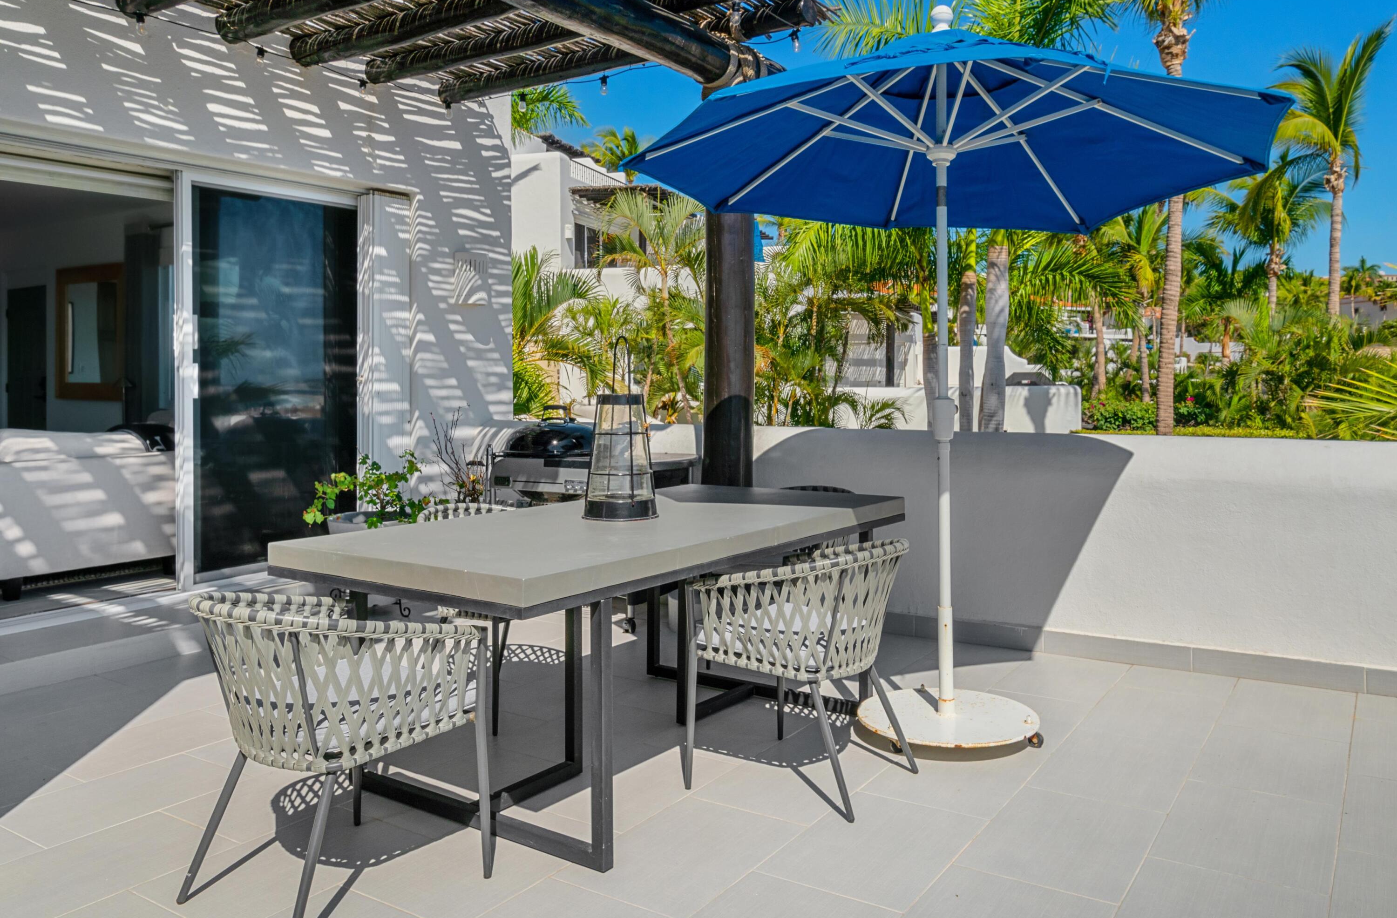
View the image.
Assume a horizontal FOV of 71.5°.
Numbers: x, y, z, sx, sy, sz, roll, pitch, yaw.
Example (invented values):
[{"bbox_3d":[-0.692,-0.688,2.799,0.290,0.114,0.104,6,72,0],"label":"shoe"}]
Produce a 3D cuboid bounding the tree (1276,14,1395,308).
[{"bbox_3d":[15.702,-6.253,24.000,3.000,9.220,3.000,0,3,0],"label":"tree"}]

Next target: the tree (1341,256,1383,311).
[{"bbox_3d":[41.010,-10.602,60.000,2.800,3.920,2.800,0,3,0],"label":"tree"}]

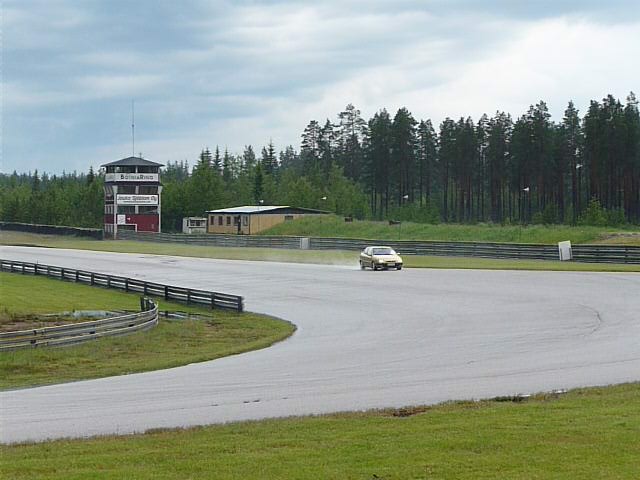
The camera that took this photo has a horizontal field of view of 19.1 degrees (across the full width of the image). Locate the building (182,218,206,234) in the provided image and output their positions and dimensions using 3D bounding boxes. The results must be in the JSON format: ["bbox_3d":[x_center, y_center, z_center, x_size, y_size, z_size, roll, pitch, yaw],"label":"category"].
[{"bbox_3d":[-16.100,-1.800,246.000,2.500,2.250,2.700,0,1,-20],"label":"building"}]

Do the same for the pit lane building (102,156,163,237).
[{"bbox_3d":[-23.200,-5.100,235.600,6.600,10.200,6.600,0,1,-20],"label":"pit lane building"}]

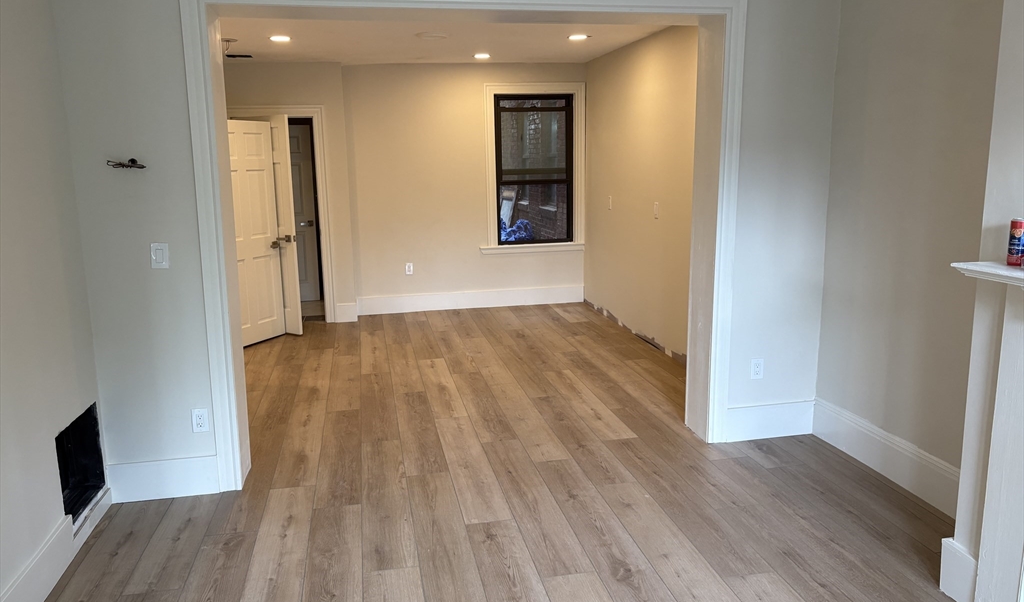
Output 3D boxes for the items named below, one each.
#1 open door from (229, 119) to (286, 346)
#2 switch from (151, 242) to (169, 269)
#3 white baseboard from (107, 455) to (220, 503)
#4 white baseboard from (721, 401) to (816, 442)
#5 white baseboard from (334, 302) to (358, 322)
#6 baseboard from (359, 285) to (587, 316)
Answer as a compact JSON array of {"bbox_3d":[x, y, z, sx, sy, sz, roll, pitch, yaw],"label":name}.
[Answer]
[{"bbox_3d":[-2.352,-0.588,6.796,0.045,1.989,0.800,4,12,24],"label":"open door"},{"bbox_3d":[-1.668,-0.213,3.649,0.074,0.119,0.012,-3,11,-12],"label":"switch"},{"bbox_3d":[-1.732,0.881,3.846,0.514,0.202,0.025,-3,11,-12],"label":"white baseboard"},{"bbox_3d":[1.514,0.709,4.515,0.565,0.202,0.025,-3,11,-12],"label":"white baseboard"},{"bbox_3d":[-1.694,0.123,7.863,0.229,0.183,0.025,-3,11,-12],"label":"white baseboard"},{"bbox_3d":[-0.409,-0.009,8.446,2.530,0.188,0.025,-3,11,-13],"label":"baseboard"}]

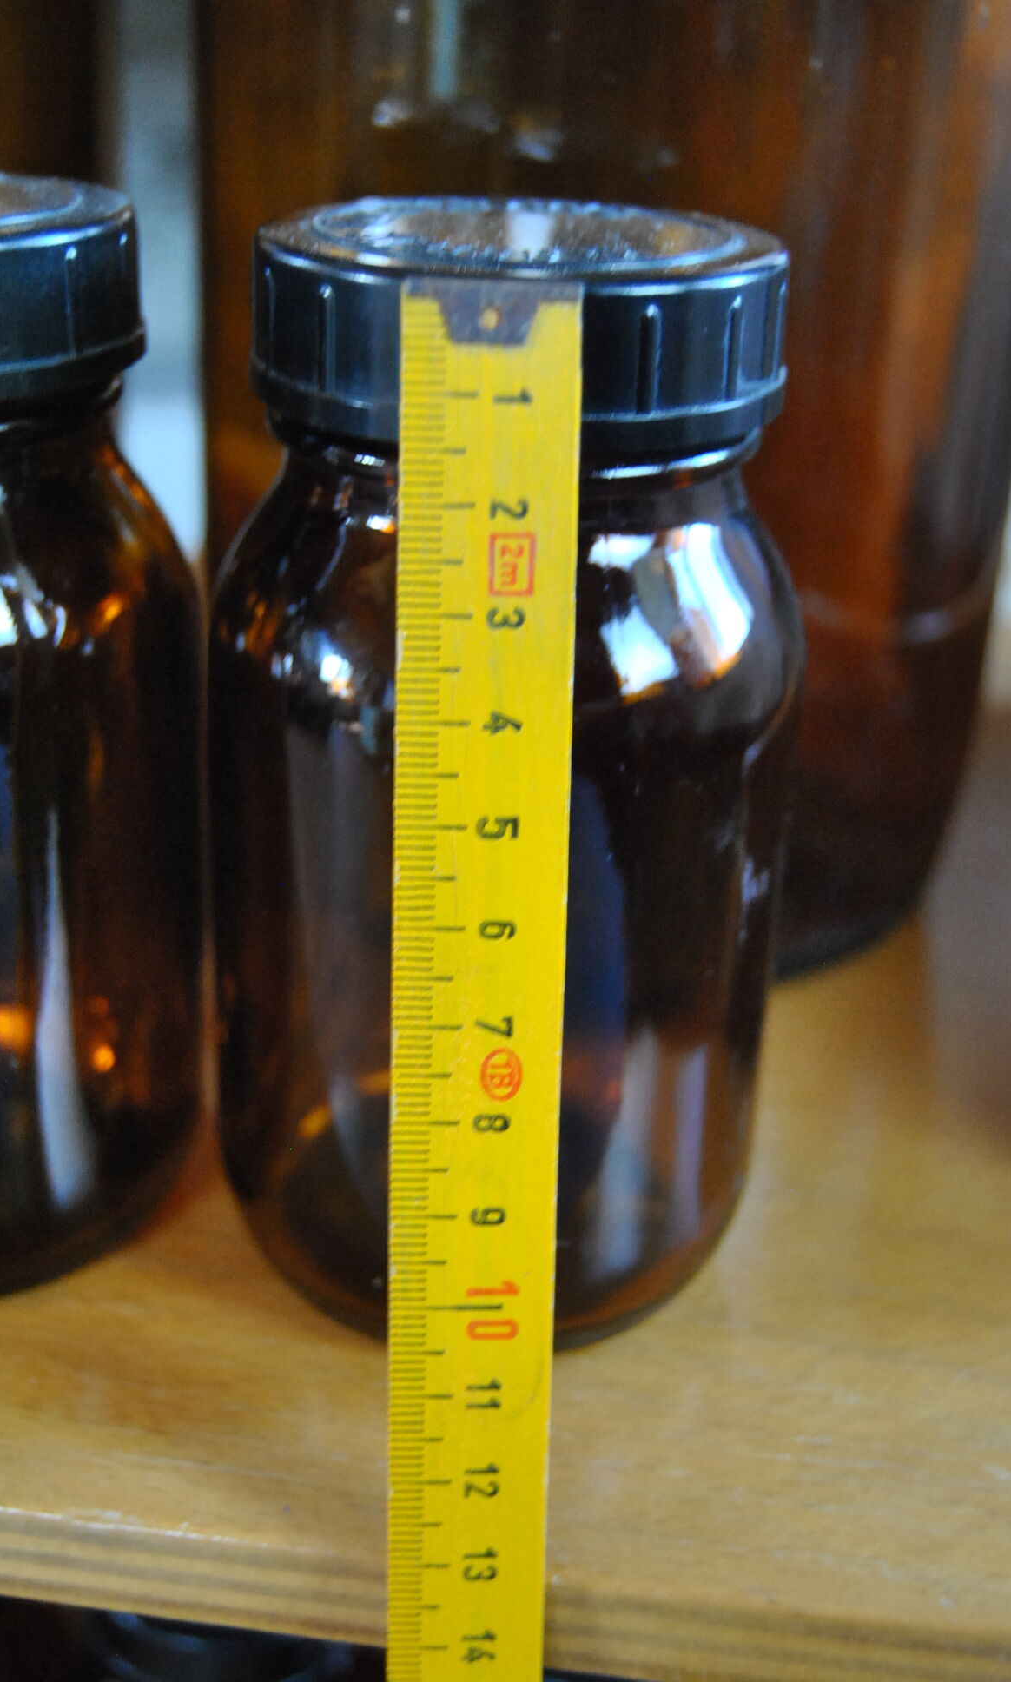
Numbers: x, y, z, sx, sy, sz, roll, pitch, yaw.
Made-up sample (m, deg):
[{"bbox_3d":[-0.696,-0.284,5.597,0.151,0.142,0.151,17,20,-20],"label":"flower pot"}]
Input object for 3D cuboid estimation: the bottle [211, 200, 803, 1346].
[{"bbox_3d":[0.000,-0.007,0.238,0.063,0.117,0.063,2,25,-1],"label":"bottle"}]

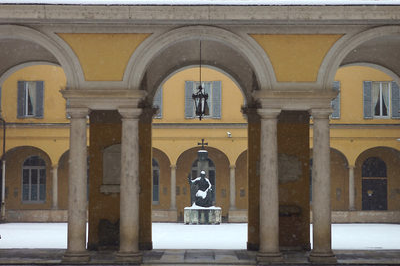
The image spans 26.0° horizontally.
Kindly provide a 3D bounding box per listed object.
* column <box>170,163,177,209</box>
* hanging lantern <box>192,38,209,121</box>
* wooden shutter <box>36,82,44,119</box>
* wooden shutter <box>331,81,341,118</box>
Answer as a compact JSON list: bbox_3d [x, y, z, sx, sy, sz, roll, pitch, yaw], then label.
[{"bbox_3d":[-1.471,3.069,49.035,0.360,2.560,0.360,0,-4,0],"label":"column"},{"bbox_3d":[0.013,-1.335,21.836,0.403,2.046,0.403,0,-4,0],"label":"hanging lantern"},{"bbox_3d":[-9.039,-1.867,49.064,0.436,2.104,0.060,0,-4,0],"label":"wooden shutter"},{"bbox_3d":[7.269,-1.744,46.117,0.458,2.005,0.060,0,-4,0],"label":"wooden shutter"}]

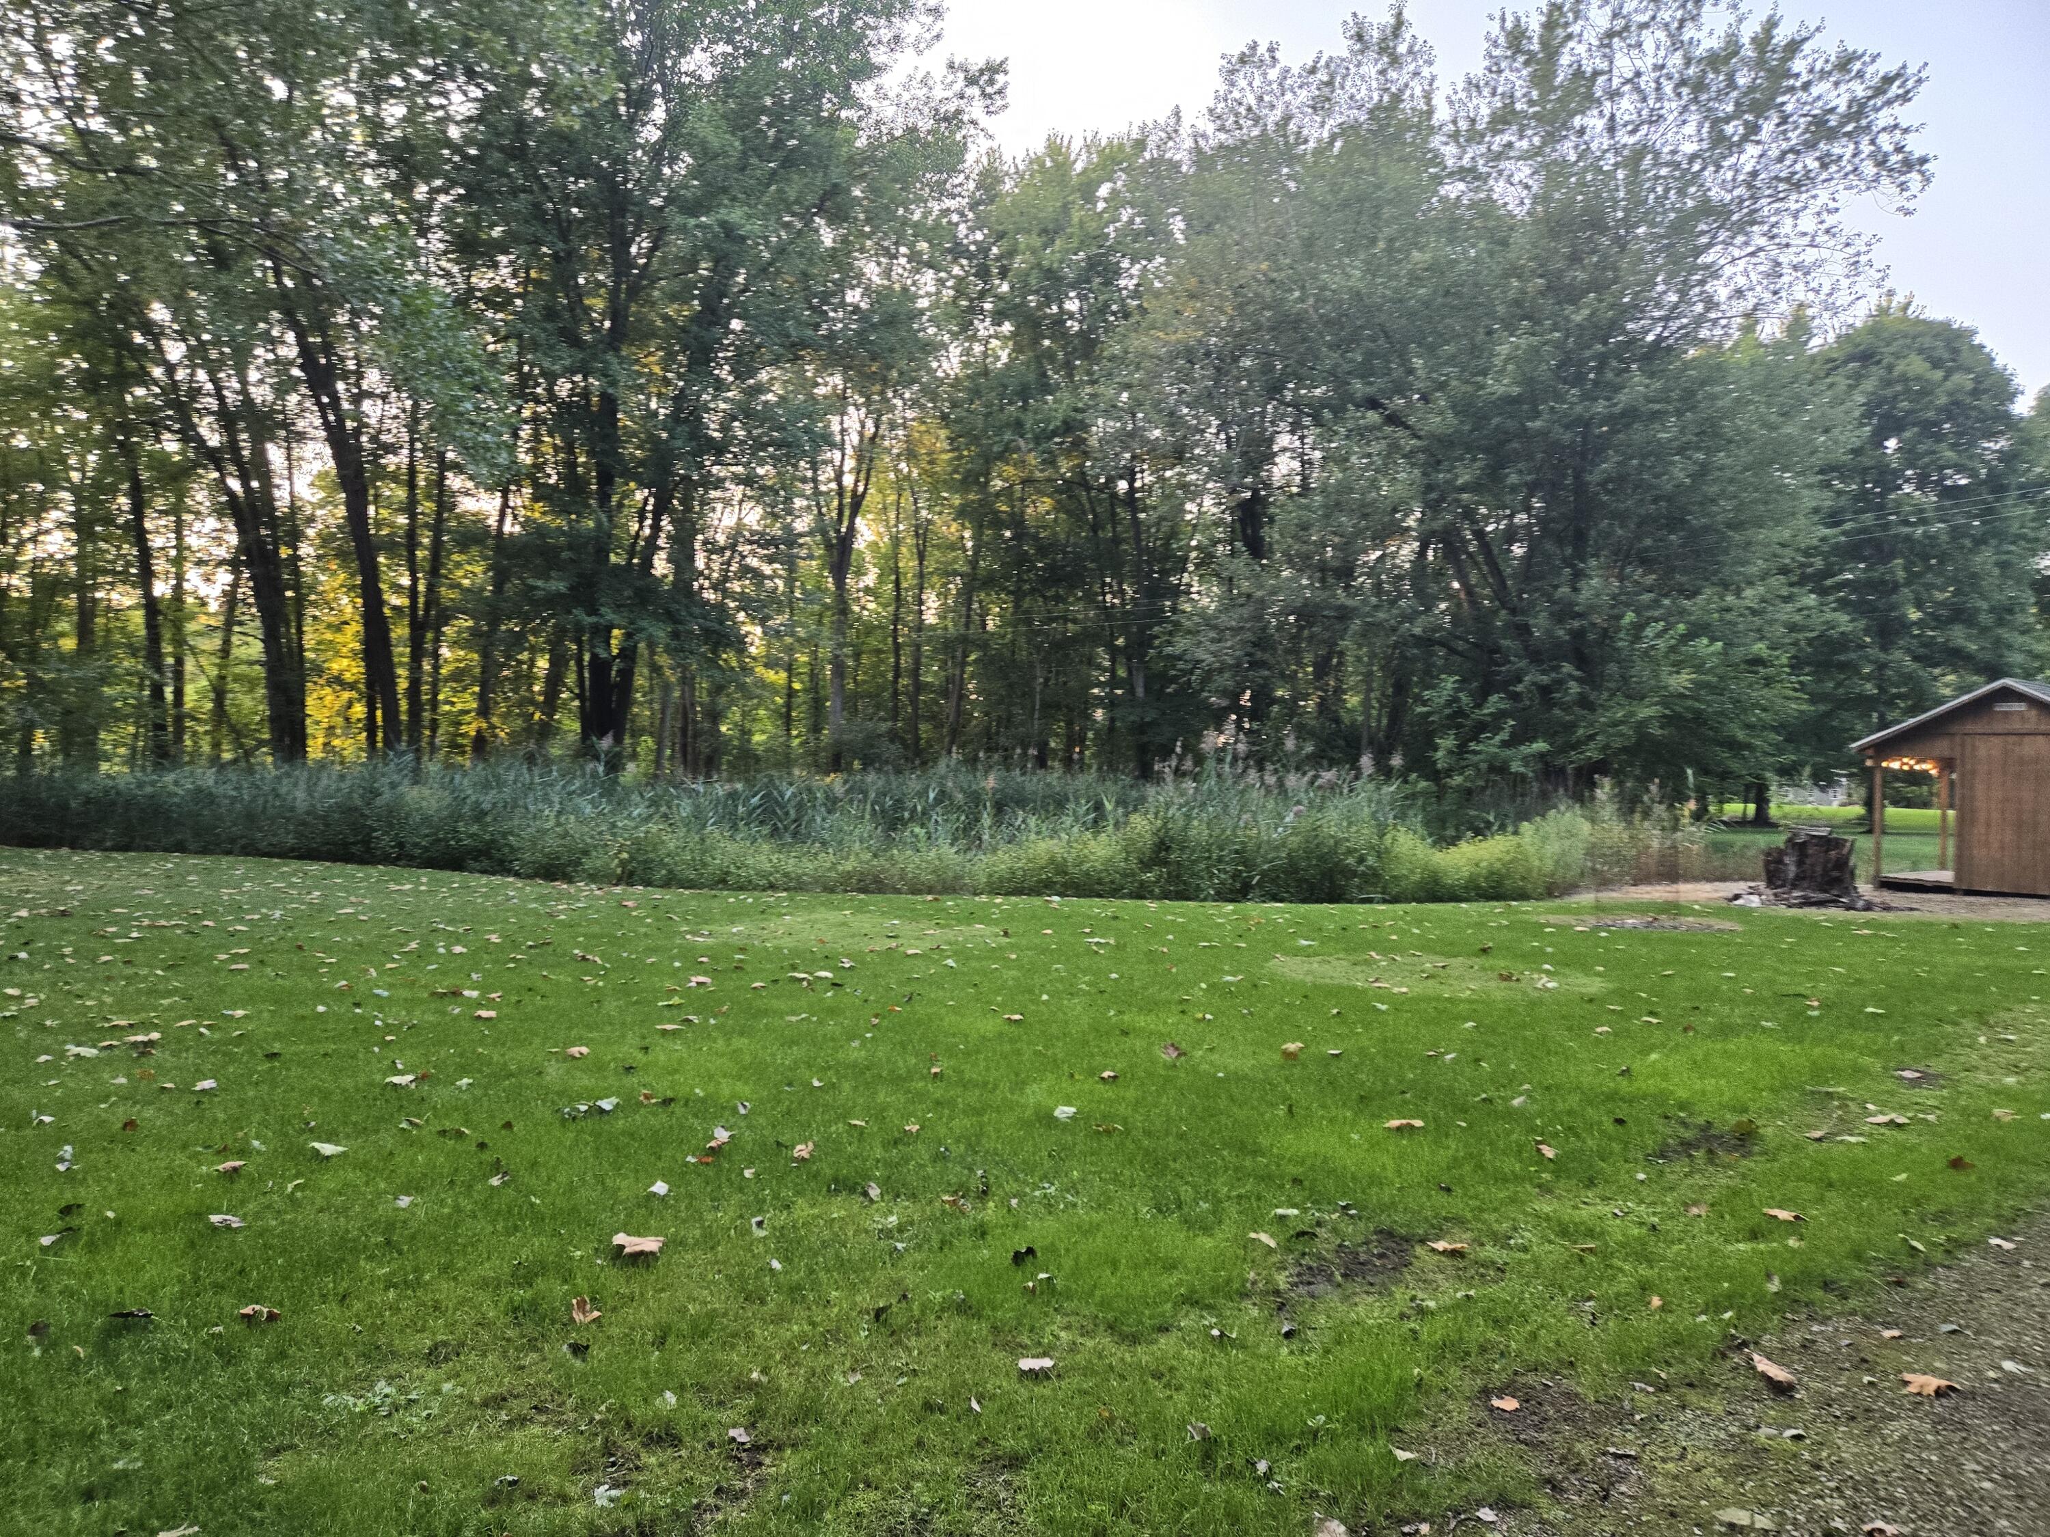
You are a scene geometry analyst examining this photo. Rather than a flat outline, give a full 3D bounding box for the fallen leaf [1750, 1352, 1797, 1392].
[{"bbox_3d":[1.868,1.509,3.396,0.075,0.040,0.170,0,0,0],"label":"fallen leaf"}]

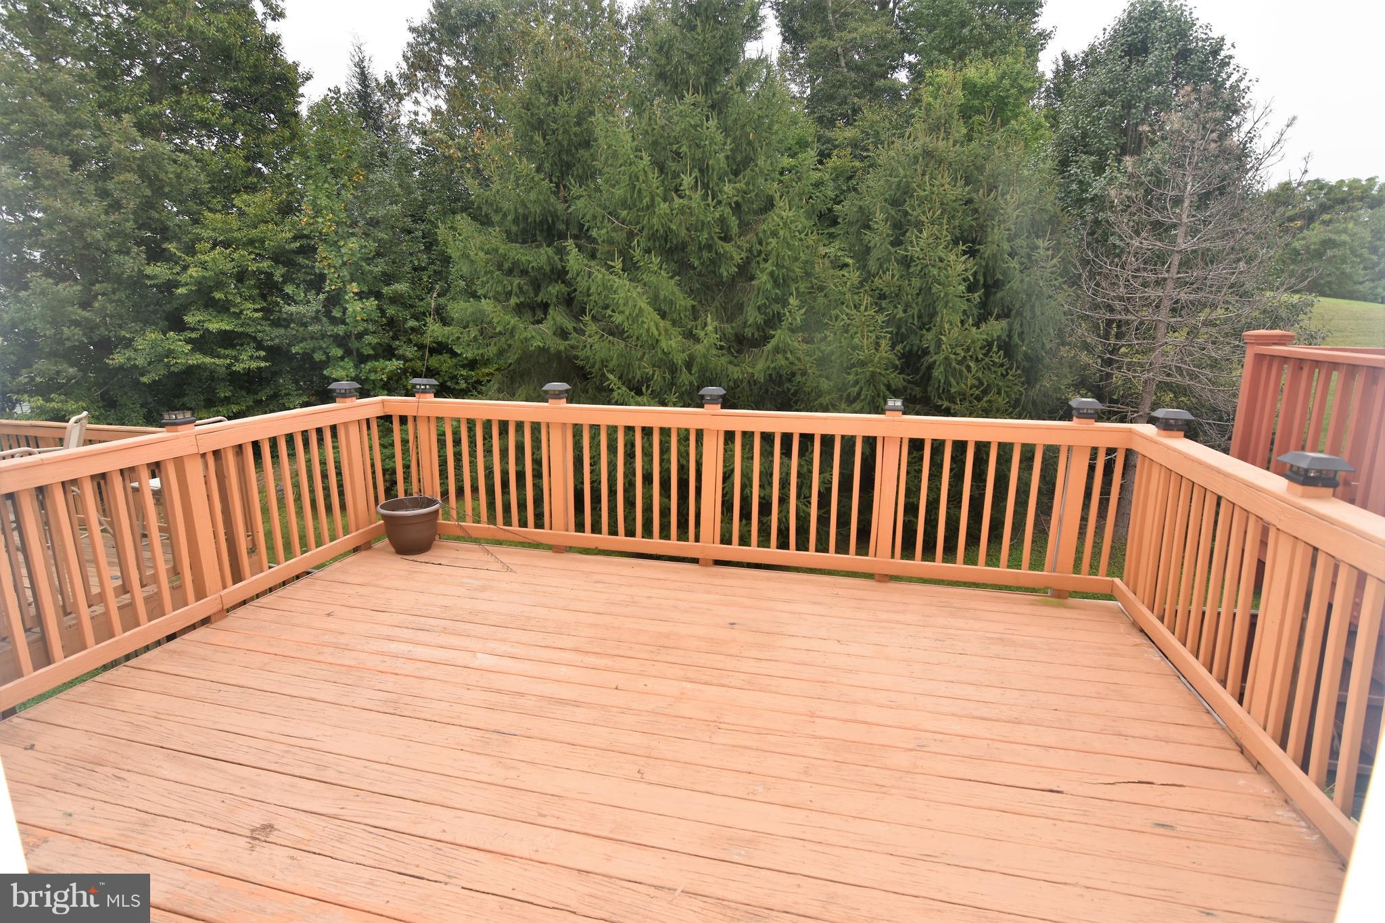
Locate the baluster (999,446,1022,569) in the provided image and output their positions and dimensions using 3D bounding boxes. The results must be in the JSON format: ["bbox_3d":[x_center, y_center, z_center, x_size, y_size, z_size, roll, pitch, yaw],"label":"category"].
[{"bbox_3d":[1.837,0.258,3.559,0.038,0.867,0.038,3,11,12],"label":"baluster"}]

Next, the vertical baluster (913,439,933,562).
[{"bbox_3d":[1.398,0.241,3.734,0.038,0.820,0.038,3,13,13],"label":"vertical baluster"}]

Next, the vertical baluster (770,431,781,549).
[{"bbox_3d":[0.532,0.190,3.935,0.038,0.820,0.038,3,13,13],"label":"vertical baluster"}]

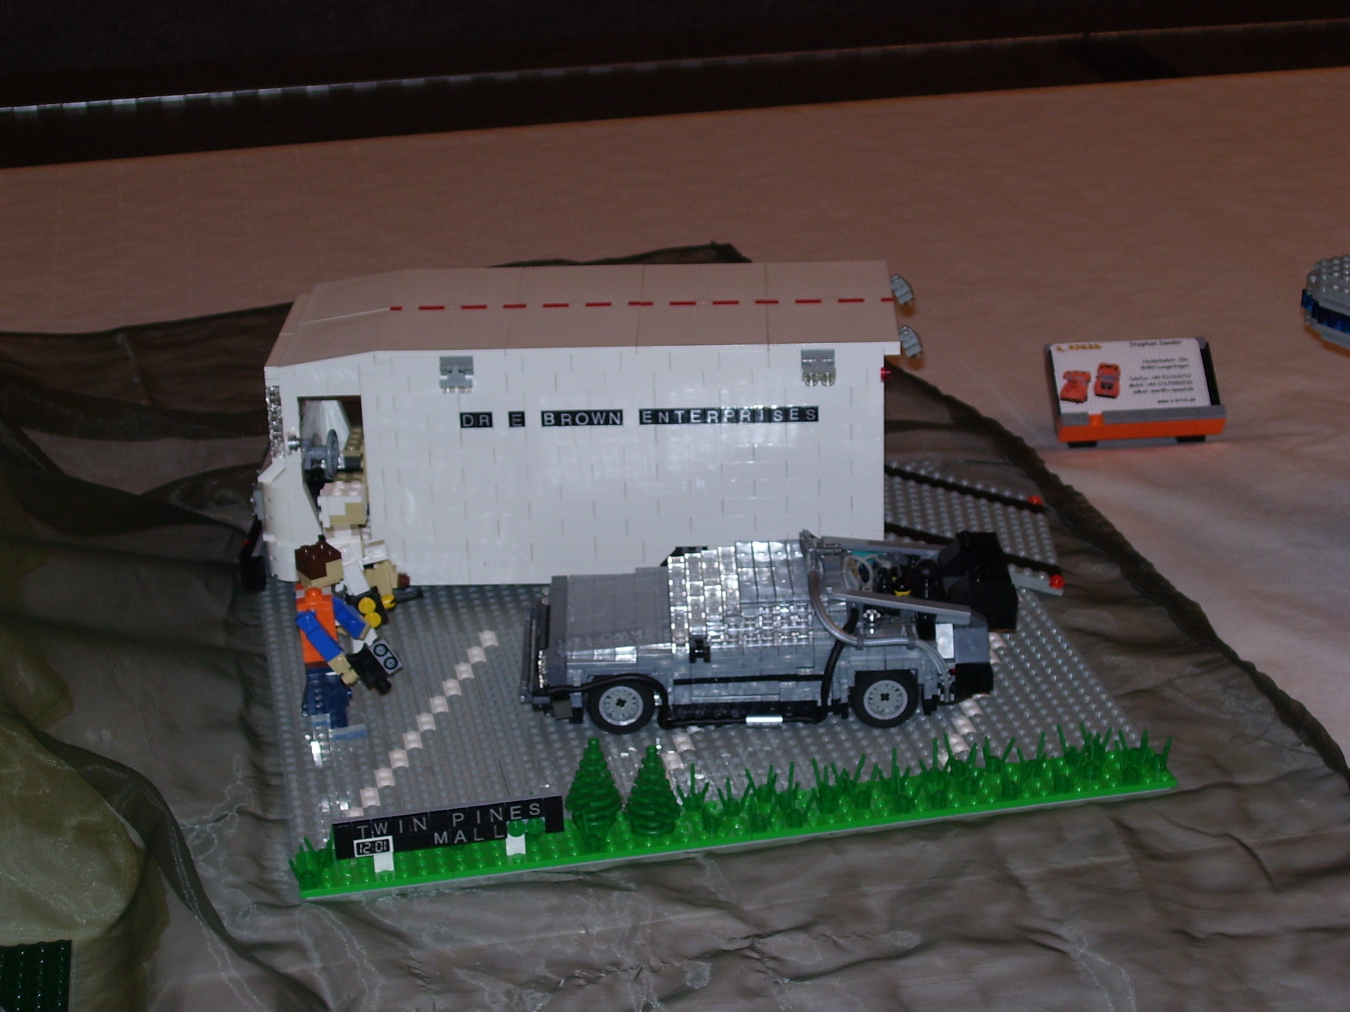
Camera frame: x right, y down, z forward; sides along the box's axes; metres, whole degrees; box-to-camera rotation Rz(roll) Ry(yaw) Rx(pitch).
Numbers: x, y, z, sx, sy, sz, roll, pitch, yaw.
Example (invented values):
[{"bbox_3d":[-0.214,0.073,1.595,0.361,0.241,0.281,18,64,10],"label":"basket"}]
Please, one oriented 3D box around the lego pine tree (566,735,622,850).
[{"bbox_3d":[-0.034,0.121,1.173,0.024,0.044,0.024,-6,24,-9],"label":"lego pine tree"}]

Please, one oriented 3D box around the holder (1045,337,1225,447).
[{"bbox_3d":[0.271,-0.067,1.613,0.096,0.046,0.063,-3,23,-2],"label":"holder"}]

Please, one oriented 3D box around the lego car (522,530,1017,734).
[{"bbox_3d":[0.045,0.055,1.297,0.232,0.065,0.102,-1,23,3],"label":"lego car"}]

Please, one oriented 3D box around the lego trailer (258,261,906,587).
[{"bbox_3d":[-0.047,-0.035,1.412,0.326,0.145,0.130,-1,23,3],"label":"lego trailer"}]

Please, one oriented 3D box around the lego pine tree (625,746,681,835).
[{"bbox_3d":[-0.009,0.121,1.171,0.024,0.042,0.024,-2,23,1],"label":"lego pine tree"}]

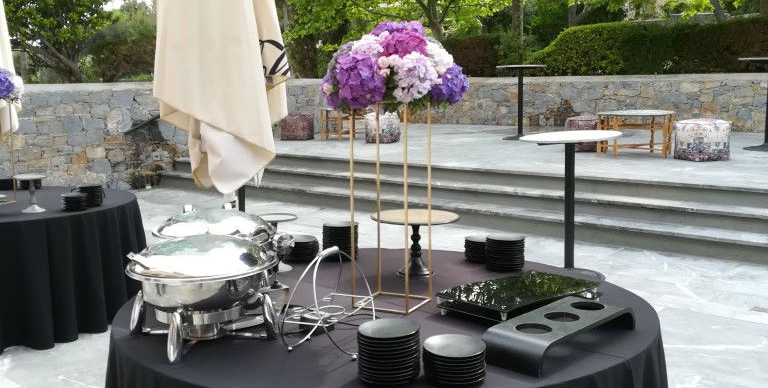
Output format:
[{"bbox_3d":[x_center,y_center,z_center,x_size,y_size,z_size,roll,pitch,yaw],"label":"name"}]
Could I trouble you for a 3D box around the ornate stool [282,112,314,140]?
[{"bbox_3d":[-1.357,-1.064,12.063,0.510,0.410,0.510,-1,9,0],"label":"ornate stool"}]

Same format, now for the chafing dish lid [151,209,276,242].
[{"bbox_3d":[-0.618,0.203,2.853,0.490,0.310,0.450,-1,8,0],"label":"chafing dish lid"}]

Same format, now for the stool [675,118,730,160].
[{"bbox_3d":[3.460,-0.582,8.330,0.500,0.410,0.500,7,12,41],"label":"stool"}]

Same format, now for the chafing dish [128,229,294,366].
[{"bbox_3d":[-0.522,0.275,2.373,0.520,0.320,0.460,-6,10,-30],"label":"chafing dish"}]

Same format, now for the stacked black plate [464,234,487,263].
[{"bbox_3d":[0.423,0.234,3.260,0.163,0.090,0.163,0,8,7],"label":"stacked black plate"}]

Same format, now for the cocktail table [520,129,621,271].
[{"bbox_3d":[1.365,0.105,5.620,0.740,1.070,0.740,-1,9,0],"label":"cocktail table"}]

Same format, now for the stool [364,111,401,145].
[{"bbox_3d":[-0.020,-1.019,11.768,0.460,0.450,0.460,1,8,13],"label":"stool"}]

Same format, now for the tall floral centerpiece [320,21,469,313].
[{"bbox_3d":[0.043,-0.094,2.643,0.490,0.960,0.480,4,10,30],"label":"tall floral centerpiece"}]

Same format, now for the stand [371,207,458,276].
[{"bbox_3d":[0.124,0.203,3.019,0.350,0.232,0.350,-1,8,2],"label":"stand"}]

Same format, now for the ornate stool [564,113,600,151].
[{"bbox_3d":[2.507,-0.746,9.502,0.510,0.410,0.510,0,9,5],"label":"ornate stool"}]

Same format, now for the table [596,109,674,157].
[{"bbox_3d":[3.058,-0.725,9.313,0.950,0.520,0.950,1,9,18],"label":"table"}]

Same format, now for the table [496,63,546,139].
[{"bbox_3d":[2.099,-1.392,11.772,0.780,1.100,0.780,0,8,10],"label":"table"}]

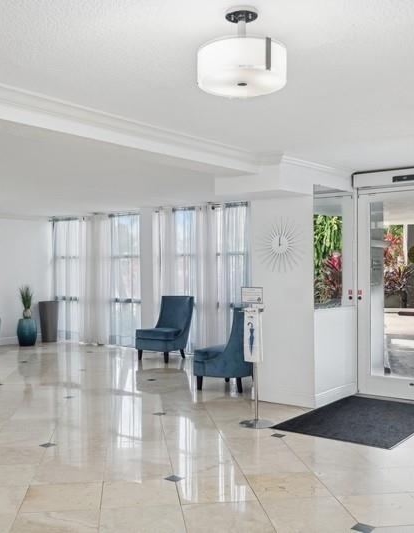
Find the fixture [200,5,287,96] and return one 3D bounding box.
[{"bbox_3d":[0.146,-0.900,2.480,0.365,0.295,0.365,0,0,0],"label":"fixture"}]

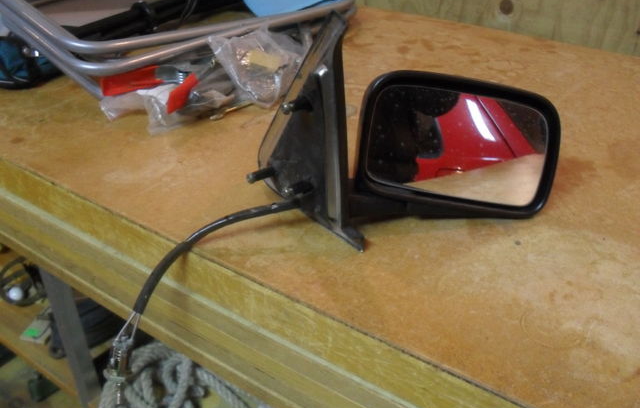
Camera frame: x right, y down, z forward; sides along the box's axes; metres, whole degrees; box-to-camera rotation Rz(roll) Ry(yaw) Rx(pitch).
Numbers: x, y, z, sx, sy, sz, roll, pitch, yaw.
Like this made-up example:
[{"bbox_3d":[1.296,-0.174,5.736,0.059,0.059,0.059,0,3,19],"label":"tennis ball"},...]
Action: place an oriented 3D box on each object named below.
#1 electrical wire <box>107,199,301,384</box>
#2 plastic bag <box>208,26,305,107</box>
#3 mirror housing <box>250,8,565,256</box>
[{"bbox_3d":[-0.107,0.082,0.612,0.195,0.162,0.035,-14,33,-19],"label":"electrical wire"},{"bbox_3d":[-0.083,-0.202,0.913,0.138,0.070,0.135,-5,31,-4],"label":"plastic bag"},{"bbox_3d":[0.070,-0.085,0.584,0.288,0.203,0.140,-5,31,-4],"label":"mirror housing"}]

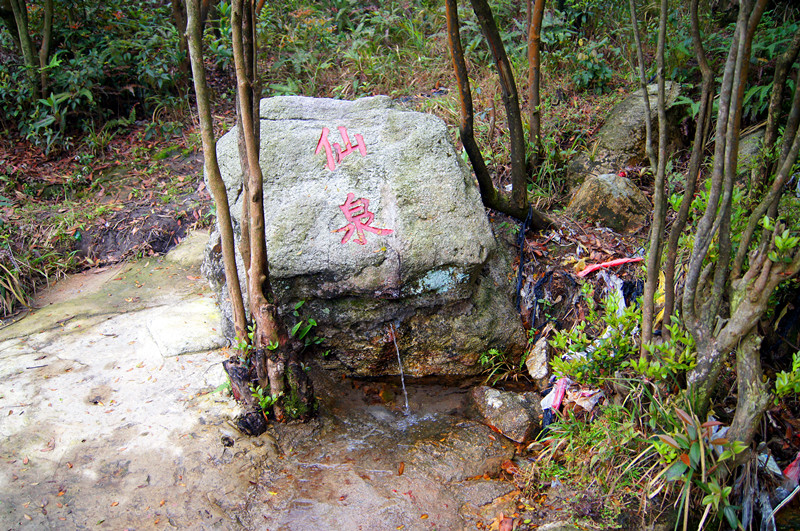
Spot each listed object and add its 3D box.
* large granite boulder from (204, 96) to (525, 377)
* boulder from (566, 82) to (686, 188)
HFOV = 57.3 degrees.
[{"bbox_3d":[-0.200,-0.214,3.775,1.380,1.180,1.080,-3,20,-9],"label":"large granite boulder"},{"bbox_3d":[1.650,-0.981,5.443,0.820,0.660,0.800,6,21,16],"label":"boulder"}]

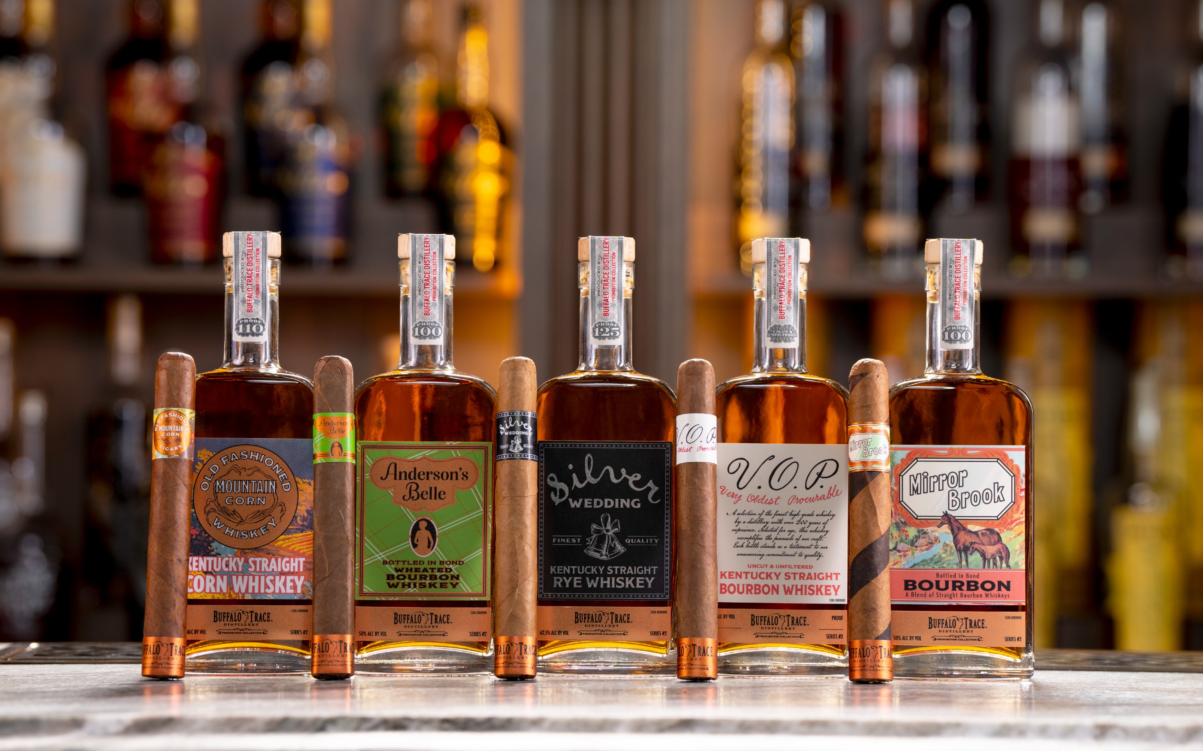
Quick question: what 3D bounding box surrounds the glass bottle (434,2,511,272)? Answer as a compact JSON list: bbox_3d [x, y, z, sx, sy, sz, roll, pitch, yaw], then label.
[{"bbox_3d":[-0.135,-0.256,3.470,0.083,0.286,0.083,0,0,-2],"label":"glass bottle"}]

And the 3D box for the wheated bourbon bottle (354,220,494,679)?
[{"bbox_3d":[-0.086,0.037,1.578,0.074,0.212,0.052,0,0,-2],"label":"wheated bourbon bottle"}]

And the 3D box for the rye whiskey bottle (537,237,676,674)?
[{"bbox_3d":[0.002,0.039,1.581,0.074,0.212,0.052,0,0,-2],"label":"rye whiskey bottle"}]

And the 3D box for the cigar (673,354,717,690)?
[{"bbox_3d":[0.046,0.069,1.550,0.020,0.154,0.020,0,-1,-2],"label":"cigar"}]

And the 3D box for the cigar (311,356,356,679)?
[{"bbox_3d":[-0.128,0.067,1.542,0.020,0.153,0.020,0,-1,-2],"label":"cigar"}]

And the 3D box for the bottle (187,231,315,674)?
[{"bbox_3d":[-0.171,0.037,1.574,0.074,0.212,0.052,0,0,-2],"label":"bottle"}]

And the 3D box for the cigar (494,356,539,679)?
[{"bbox_3d":[-0.040,0.068,1.546,0.020,0.153,0.020,0,-1,-2],"label":"cigar"}]

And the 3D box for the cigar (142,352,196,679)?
[{"bbox_3d":[-0.205,0.066,1.539,0.020,0.155,0.020,2,-1,-2],"label":"cigar"}]

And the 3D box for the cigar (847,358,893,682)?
[{"bbox_3d":[0.129,0.069,1.553,0.020,0.154,0.020,0,-1,-2],"label":"cigar"}]

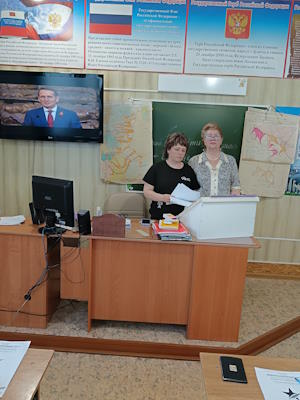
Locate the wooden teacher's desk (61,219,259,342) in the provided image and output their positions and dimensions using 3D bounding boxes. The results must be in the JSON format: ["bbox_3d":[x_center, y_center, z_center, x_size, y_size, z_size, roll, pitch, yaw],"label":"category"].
[{"bbox_3d":[0.072,0.607,2.652,1.400,0.755,0.660,3,10,1],"label":"wooden teacher's desk"}]

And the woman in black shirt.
[{"bbox_3d":[0.178,0.148,3.022,0.500,1.550,0.400,0,11,-14],"label":"woman in black shirt"}]

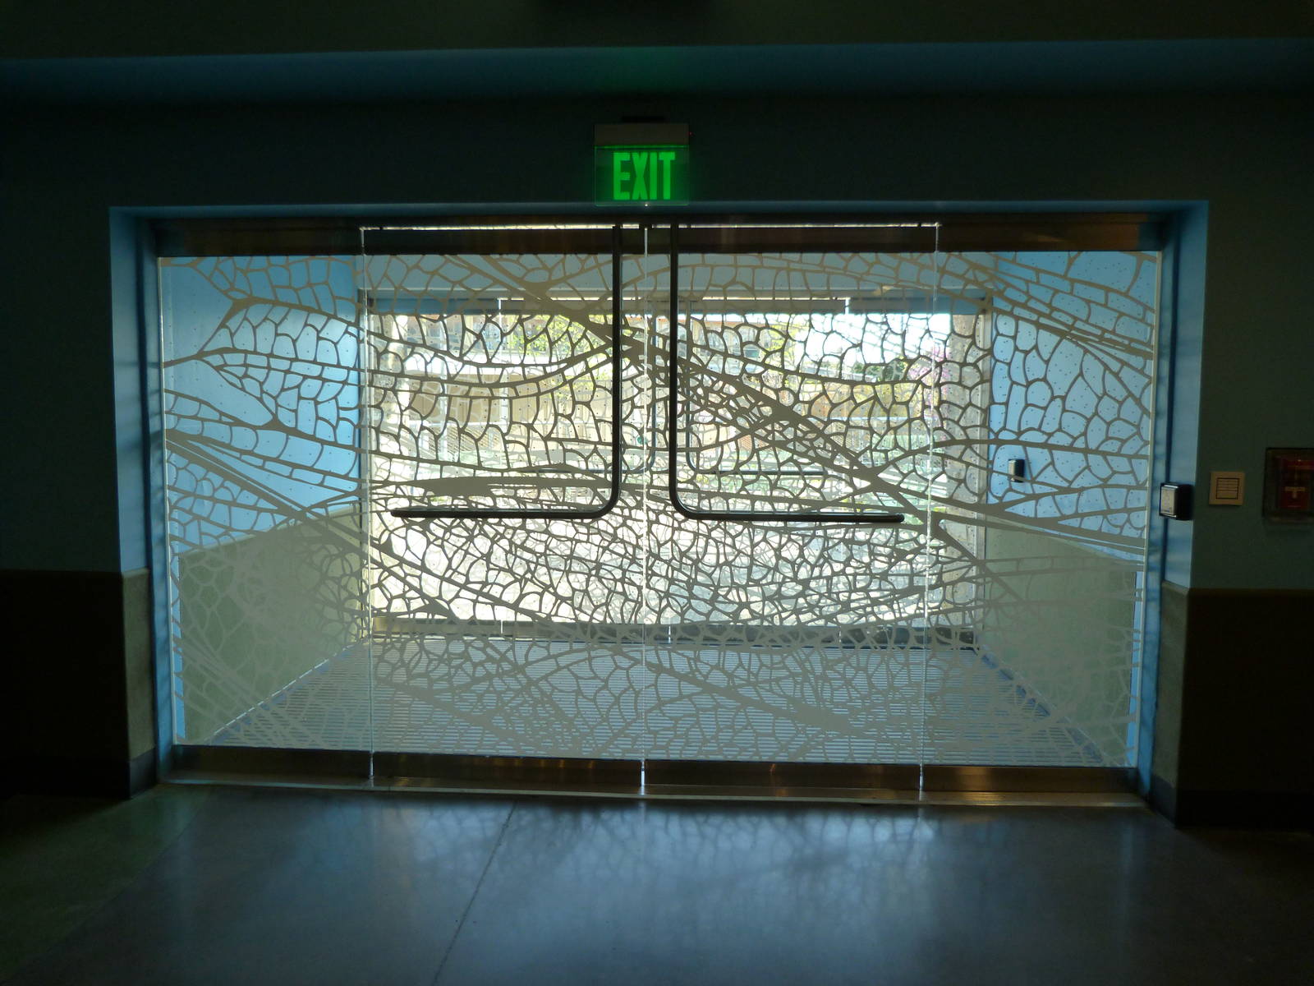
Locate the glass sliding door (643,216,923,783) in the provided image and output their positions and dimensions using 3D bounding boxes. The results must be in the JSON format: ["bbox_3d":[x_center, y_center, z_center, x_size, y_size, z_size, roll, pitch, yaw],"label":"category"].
[{"bbox_3d":[0.484,0.058,3.556,1.062,2.085,0.065,1,4,3],"label":"glass sliding door"}]

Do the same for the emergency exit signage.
[{"bbox_3d":[-0.050,-1.103,3.214,0.321,0.274,0.065,1,4,3],"label":"emergency exit signage"}]

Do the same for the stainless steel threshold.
[{"bbox_3d":[-0.055,1.084,3.636,3.700,0.121,0.130,1,4,3],"label":"stainless steel threshold"}]

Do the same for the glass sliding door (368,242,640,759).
[{"bbox_3d":[-0.582,0.048,3.613,1.062,2.085,0.065,1,4,3],"label":"glass sliding door"}]

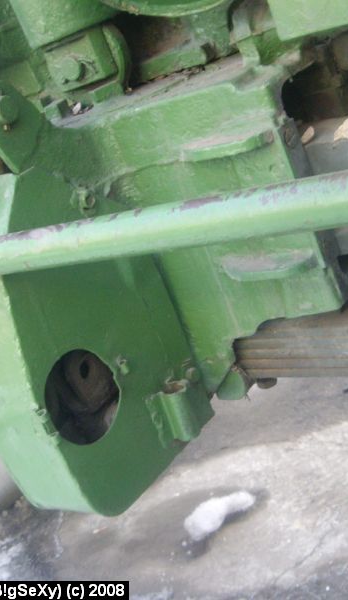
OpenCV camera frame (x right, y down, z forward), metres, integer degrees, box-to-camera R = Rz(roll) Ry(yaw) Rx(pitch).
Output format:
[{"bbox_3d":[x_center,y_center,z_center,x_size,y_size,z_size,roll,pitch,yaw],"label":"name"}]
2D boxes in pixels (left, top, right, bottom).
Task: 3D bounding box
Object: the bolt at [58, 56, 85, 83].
[{"bbox_3d":[-0.119,-0.269,1.030,0.025,0.025,0.013,-9,23,28],"label":"bolt"}]

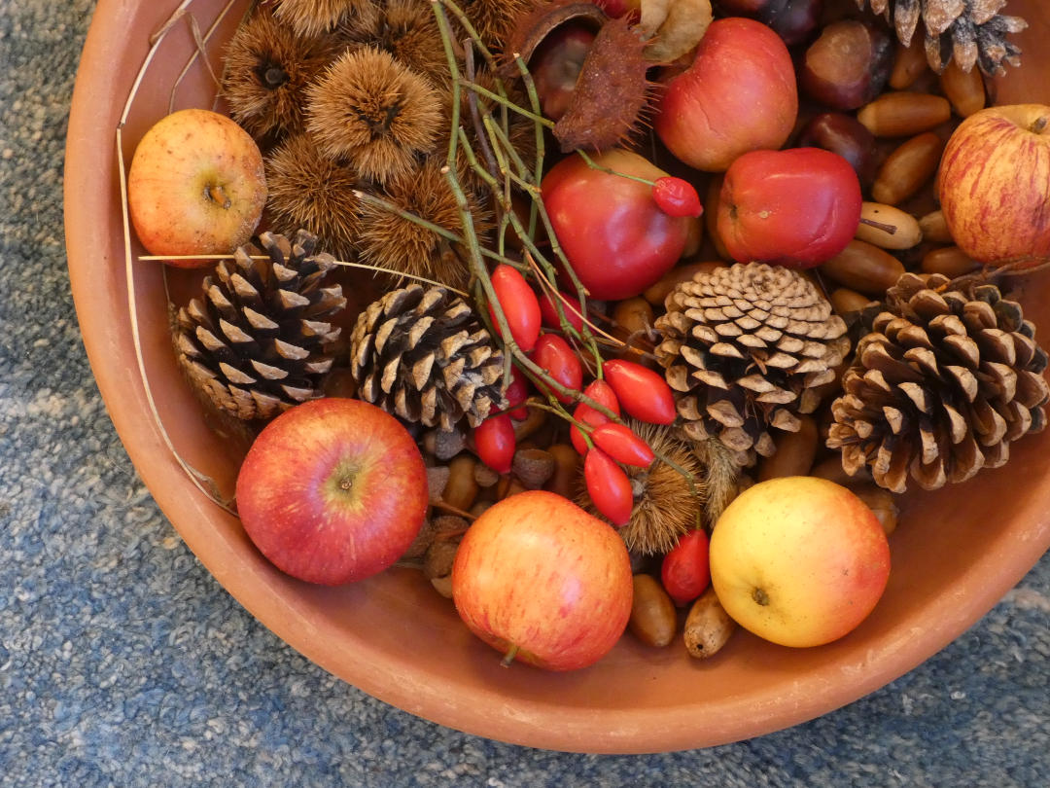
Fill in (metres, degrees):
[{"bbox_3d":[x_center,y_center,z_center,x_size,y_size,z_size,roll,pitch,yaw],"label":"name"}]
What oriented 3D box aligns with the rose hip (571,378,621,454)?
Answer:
[{"bbox_3d":[0.023,0.007,0.735,0.015,0.015,0.025,16,90,0],"label":"rose hip"}]

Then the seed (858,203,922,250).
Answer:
[{"bbox_3d":[0.118,-0.057,0.748,0.030,0.013,0.013,17,90,0],"label":"seed"}]

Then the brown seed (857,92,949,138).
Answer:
[{"bbox_3d":[0.131,-0.097,0.776,0.032,0.015,0.015,-6,89,0],"label":"brown seed"}]

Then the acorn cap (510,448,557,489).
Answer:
[{"bbox_3d":[0.003,0.025,0.750,0.014,0.014,0.011,2,108,-1],"label":"acorn cap"}]

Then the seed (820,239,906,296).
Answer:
[{"bbox_3d":[0.115,-0.043,0.764,0.032,0.015,0.015,22,86,-1],"label":"seed"}]

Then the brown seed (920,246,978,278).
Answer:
[{"bbox_3d":[0.150,-0.046,0.778,0.028,0.012,0.012,4,86,-3],"label":"brown seed"}]

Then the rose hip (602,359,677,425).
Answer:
[{"bbox_3d":[0.038,-0.001,0.745,0.031,0.016,0.016,41,87,-3],"label":"rose hip"}]

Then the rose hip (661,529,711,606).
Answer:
[{"bbox_3d":[0.054,0.058,0.748,0.015,0.015,0.026,15,96,0],"label":"rose hip"}]

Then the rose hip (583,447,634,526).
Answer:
[{"bbox_3d":[0.027,0.030,0.725,0.014,0.014,0.027,-21,90,0],"label":"rose hip"}]

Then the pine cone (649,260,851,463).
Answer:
[{"bbox_3d":[0.074,-0.010,0.738,0.064,0.064,0.067,4,119,-3],"label":"pine cone"}]

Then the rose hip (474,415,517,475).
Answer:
[{"bbox_3d":[-0.010,0.016,0.763,0.014,0.014,0.023,-13,87,-4],"label":"rose hip"}]

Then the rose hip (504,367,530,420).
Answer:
[{"bbox_3d":[-0.004,-0.001,0.766,0.013,0.013,0.021,-9,87,-3],"label":"rose hip"}]

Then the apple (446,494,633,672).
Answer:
[{"bbox_3d":[0.007,0.062,0.756,0.062,0.062,0.053,26,78,-2],"label":"apple"}]

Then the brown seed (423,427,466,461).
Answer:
[{"bbox_3d":[-0.028,0.017,0.772,0.015,0.011,0.011,-9,89,0],"label":"brown seed"}]

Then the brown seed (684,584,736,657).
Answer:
[{"bbox_3d":[0.066,0.077,0.773,0.014,0.014,0.028,28,75,-2],"label":"brown seed"}]

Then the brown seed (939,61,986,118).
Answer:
[{"bbox_3d":[0.151,-0.108,0.780,0.014,0.014,0.028,-17,84,-3],"label":"brown seed"}]

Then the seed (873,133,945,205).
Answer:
[{"bbox_3d":[0.131,-0.077,0.768,0.014,0.014,0.031,44,86,0],"label":"seed"}]

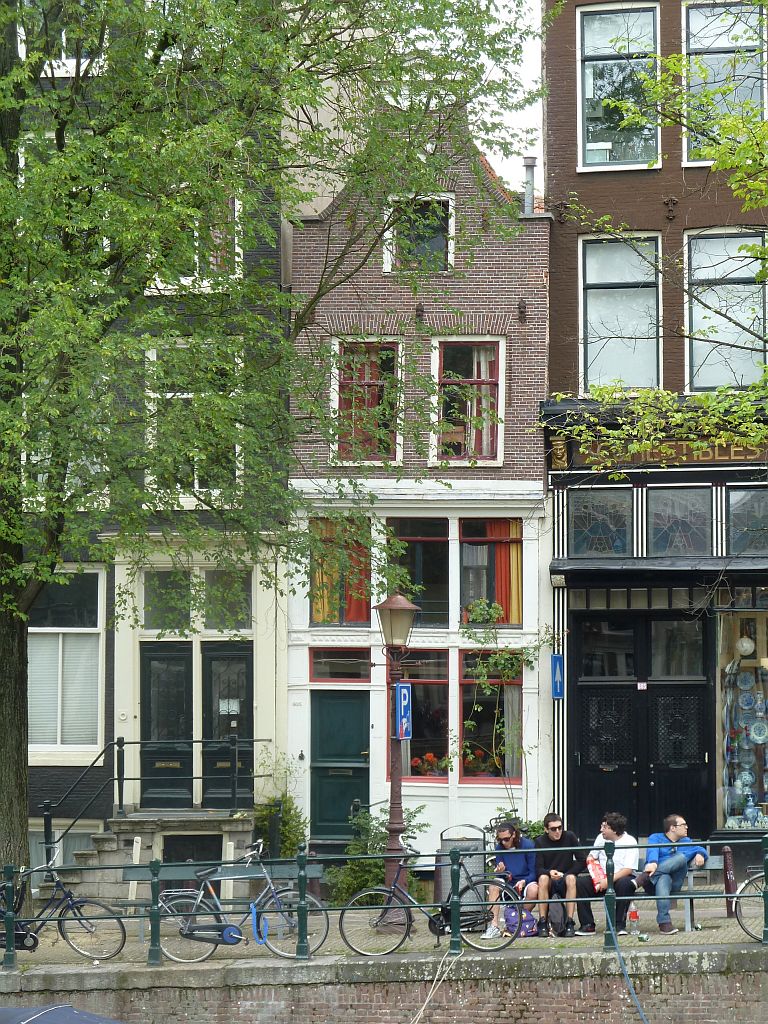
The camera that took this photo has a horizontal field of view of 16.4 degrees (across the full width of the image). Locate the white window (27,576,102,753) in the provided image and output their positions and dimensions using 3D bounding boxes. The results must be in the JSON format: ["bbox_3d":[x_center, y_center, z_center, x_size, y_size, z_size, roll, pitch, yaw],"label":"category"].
[{"bbox_3d":[-4.555,2.081,37.427,1.291,2.598,0.140,-1,-5,13],"label":"white window"}]

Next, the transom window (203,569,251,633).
[{"bbox_3d":[-2.178,1.225,37.048,0.753,0.877,0.120,-1,-5,13],"label":"transom window"}]

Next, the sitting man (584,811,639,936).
[{"bbox_3d":[2.351,3.802,28.000,0.580,1.304,0.780,-2,-5,22],"label":"sitting man"}]

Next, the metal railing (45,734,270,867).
[{"bbox_3d":[-3.088,4.010,36.108,2.790,1.929,1.650,-1,-5,13],"label":"metal railing"}]

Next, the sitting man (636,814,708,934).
[{"bbox_3d":[3.002,3.780,27.800,0.760,1.243,0.800,0,-5,5],"label":"sitting man"}]

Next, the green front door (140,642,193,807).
[{"bbox_3d":[-3.033,2.970,37.126,0.773,2.321,0.100,-1,-5,13],"label":"green front door"}]

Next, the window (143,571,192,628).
[{"bbox_3d":[-3.021,1.231,37.243,0.746,0.882,0.120,-1,-5,13],"label":"window"}]

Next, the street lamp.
[{"bbox_3d":[0.128,2.782,29.853,0.560,3.830,0.560,0,-5,0],"label":"street lamp"}]

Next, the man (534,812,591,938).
[{"bbox_3d":[1.884,3.826,28.100,0.580,1.309,0.850,0,-5,5],"label":"man"}]

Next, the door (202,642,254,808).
[{"bbox_3d":[-2.164,2.954,36.926,0.750,2.309,0.100,-1,-5,13],"label":"door"}]

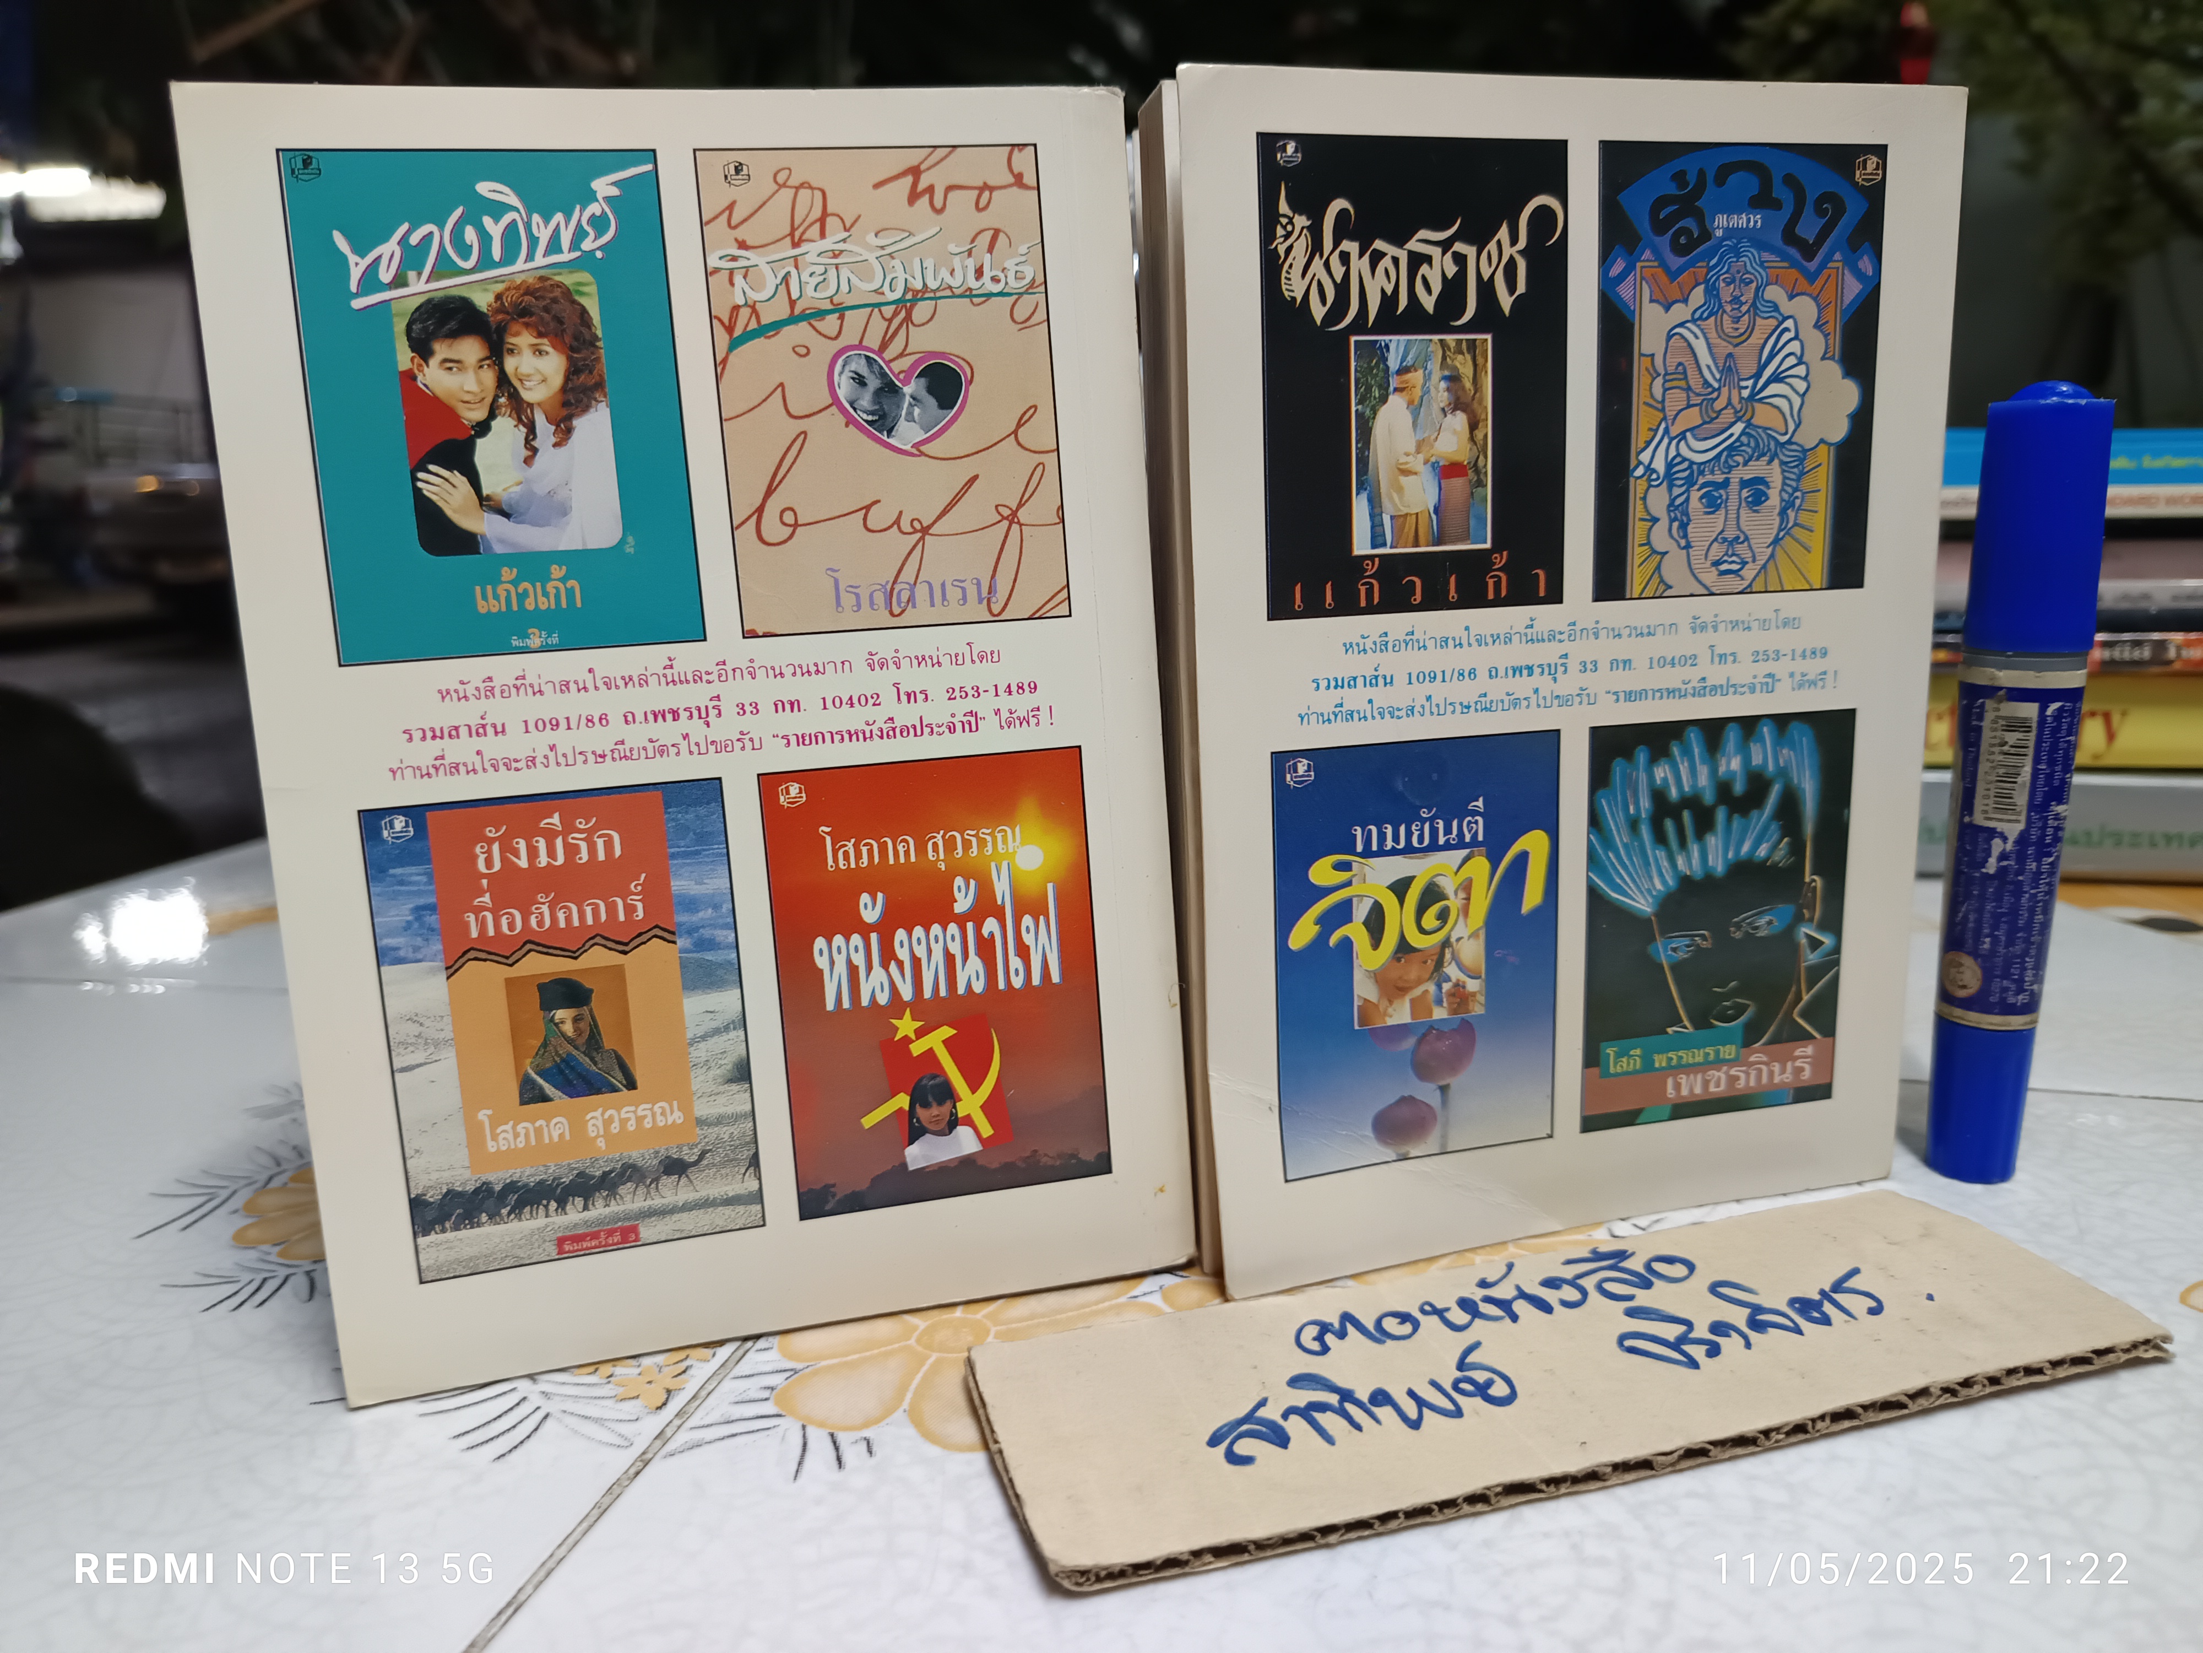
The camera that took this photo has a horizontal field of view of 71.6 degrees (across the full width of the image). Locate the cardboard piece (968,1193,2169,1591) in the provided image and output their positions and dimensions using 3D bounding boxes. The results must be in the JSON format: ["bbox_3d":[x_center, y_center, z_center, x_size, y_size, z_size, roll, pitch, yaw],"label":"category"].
[{"bbox_3d":[0.067,0.078,0.226,0.166,0.004,0.053,-6,14,-13],"label":"cardboard piece"}]

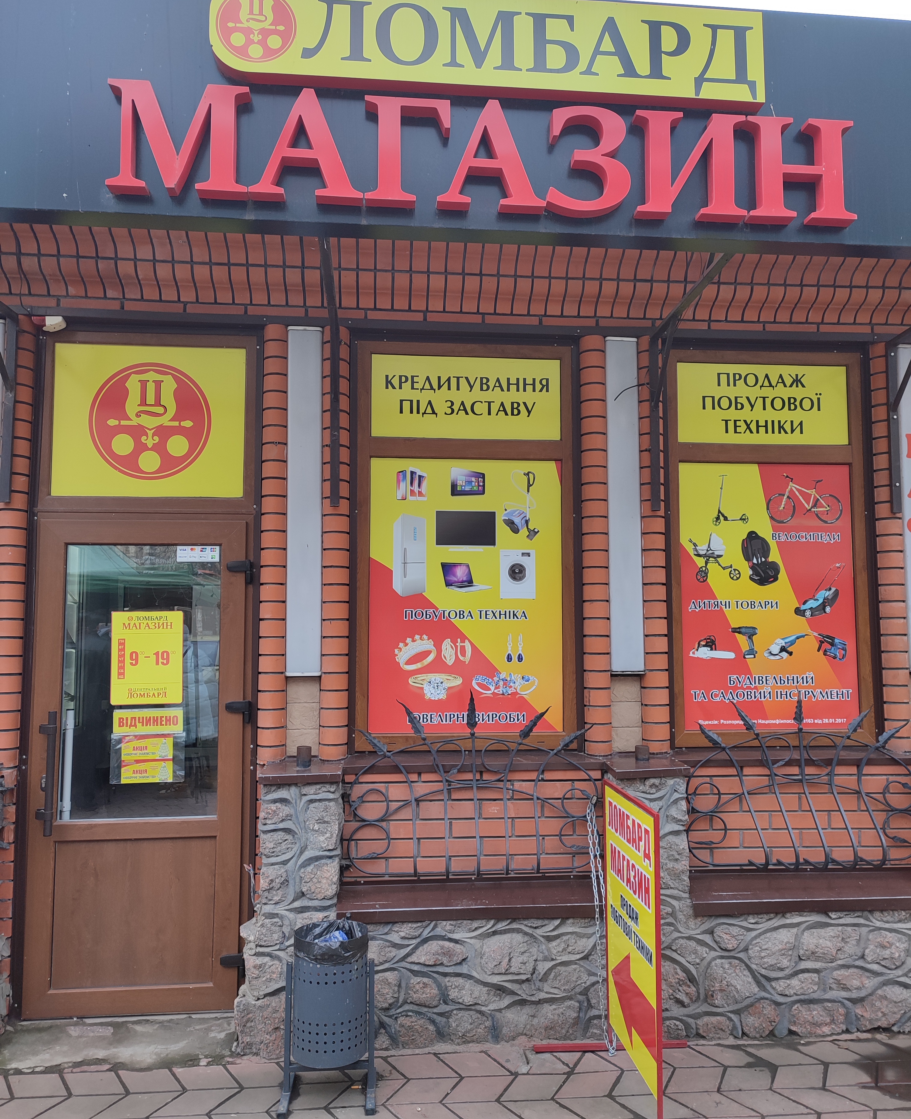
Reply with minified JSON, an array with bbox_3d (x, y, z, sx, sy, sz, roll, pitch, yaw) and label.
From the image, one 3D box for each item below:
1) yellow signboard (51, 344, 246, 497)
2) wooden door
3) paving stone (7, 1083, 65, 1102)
[{"bbox_3d":[-1.309,-0.591,3.760,0.801,0.651,0.020,0,-5,-5],"label":"yellow signboard"},{"bbox_3d":[-1.330,0.848,3.685,0.852,2.036,0.080,0,-4,-5],"label":"wooden door"},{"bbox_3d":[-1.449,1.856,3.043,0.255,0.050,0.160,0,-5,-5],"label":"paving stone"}]

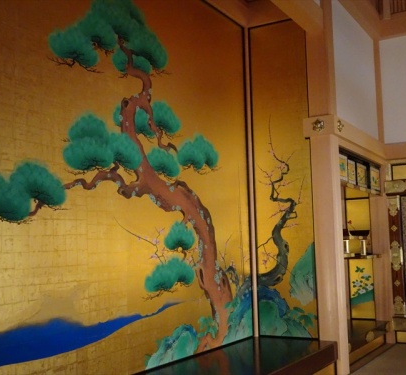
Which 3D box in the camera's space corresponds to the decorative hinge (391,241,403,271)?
[{"bbox_3d":[2.233,0.787,6.649,0.126,0.342,0.030,-5,-7,31],"label":"decorative hinge"}]

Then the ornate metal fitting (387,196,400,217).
[{"bbox_3d":[2.218,0.224,6.710,0.128,0.225,0.030,-5,-7,31],"label":"ornate metal fitting"}]

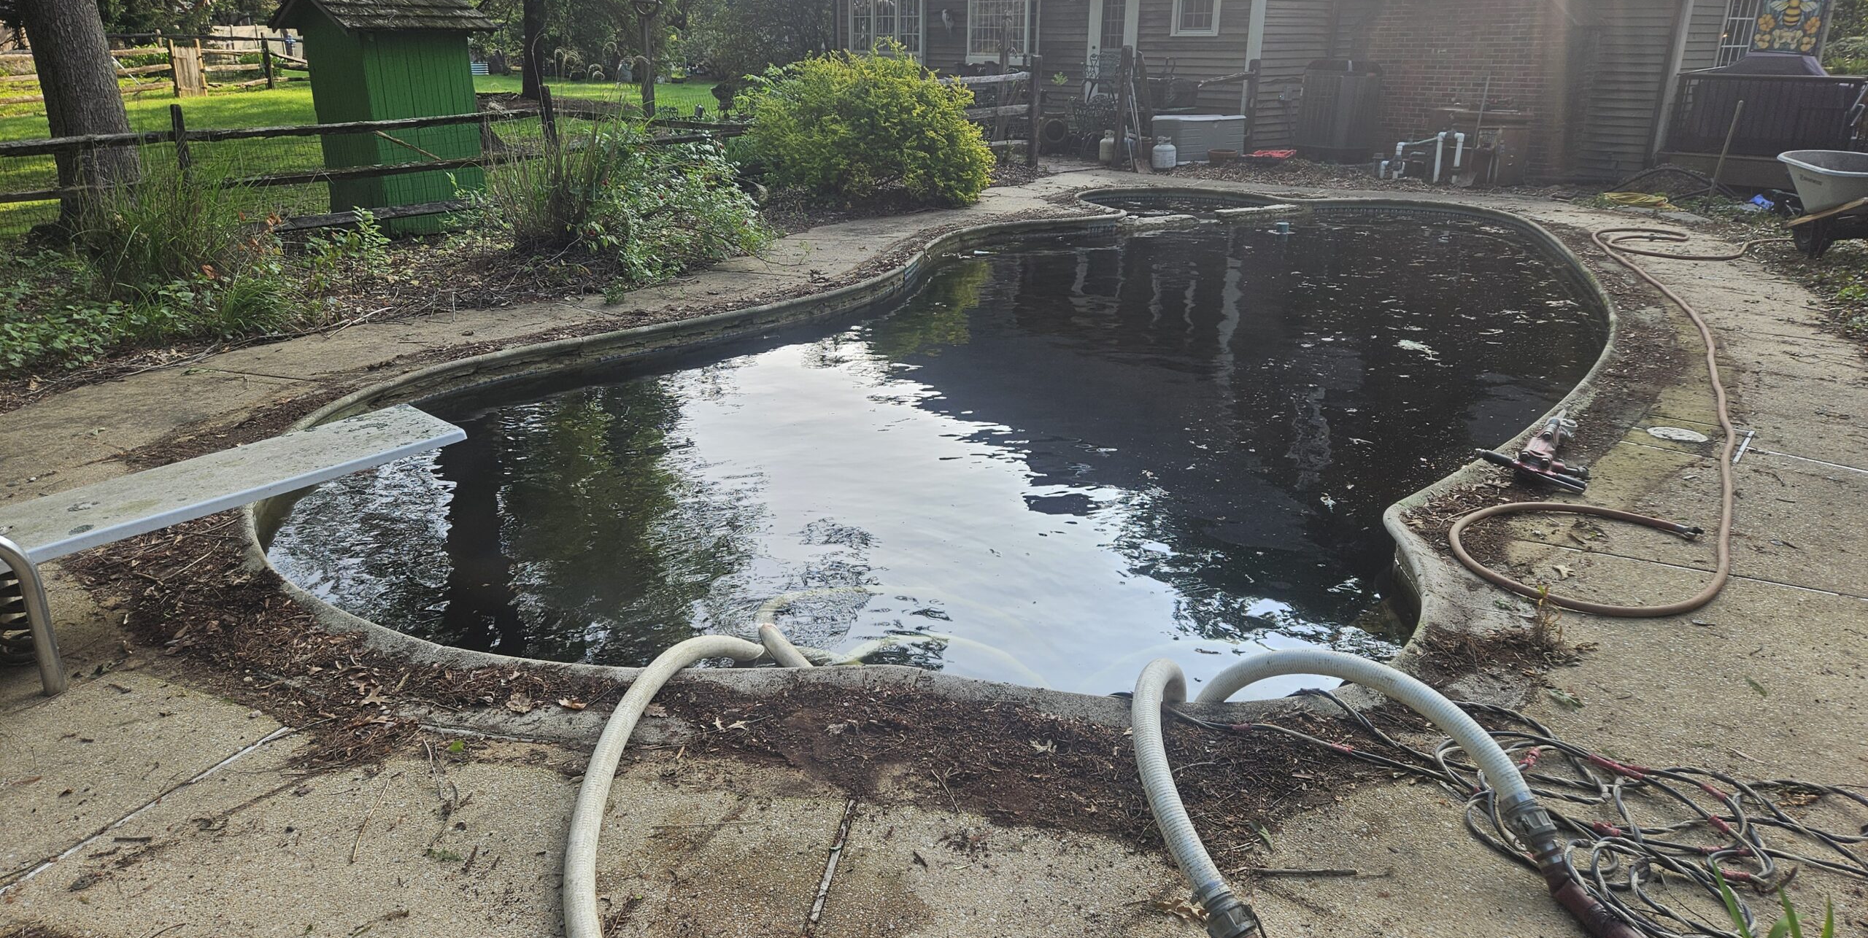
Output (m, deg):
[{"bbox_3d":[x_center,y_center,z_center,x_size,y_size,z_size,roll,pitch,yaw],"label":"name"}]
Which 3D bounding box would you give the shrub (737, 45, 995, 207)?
[{"bbox_3d":[-0.774,-3.858,13.832,2.800,1.580,2.400,-1,19,-3],"label":"shrub"}]

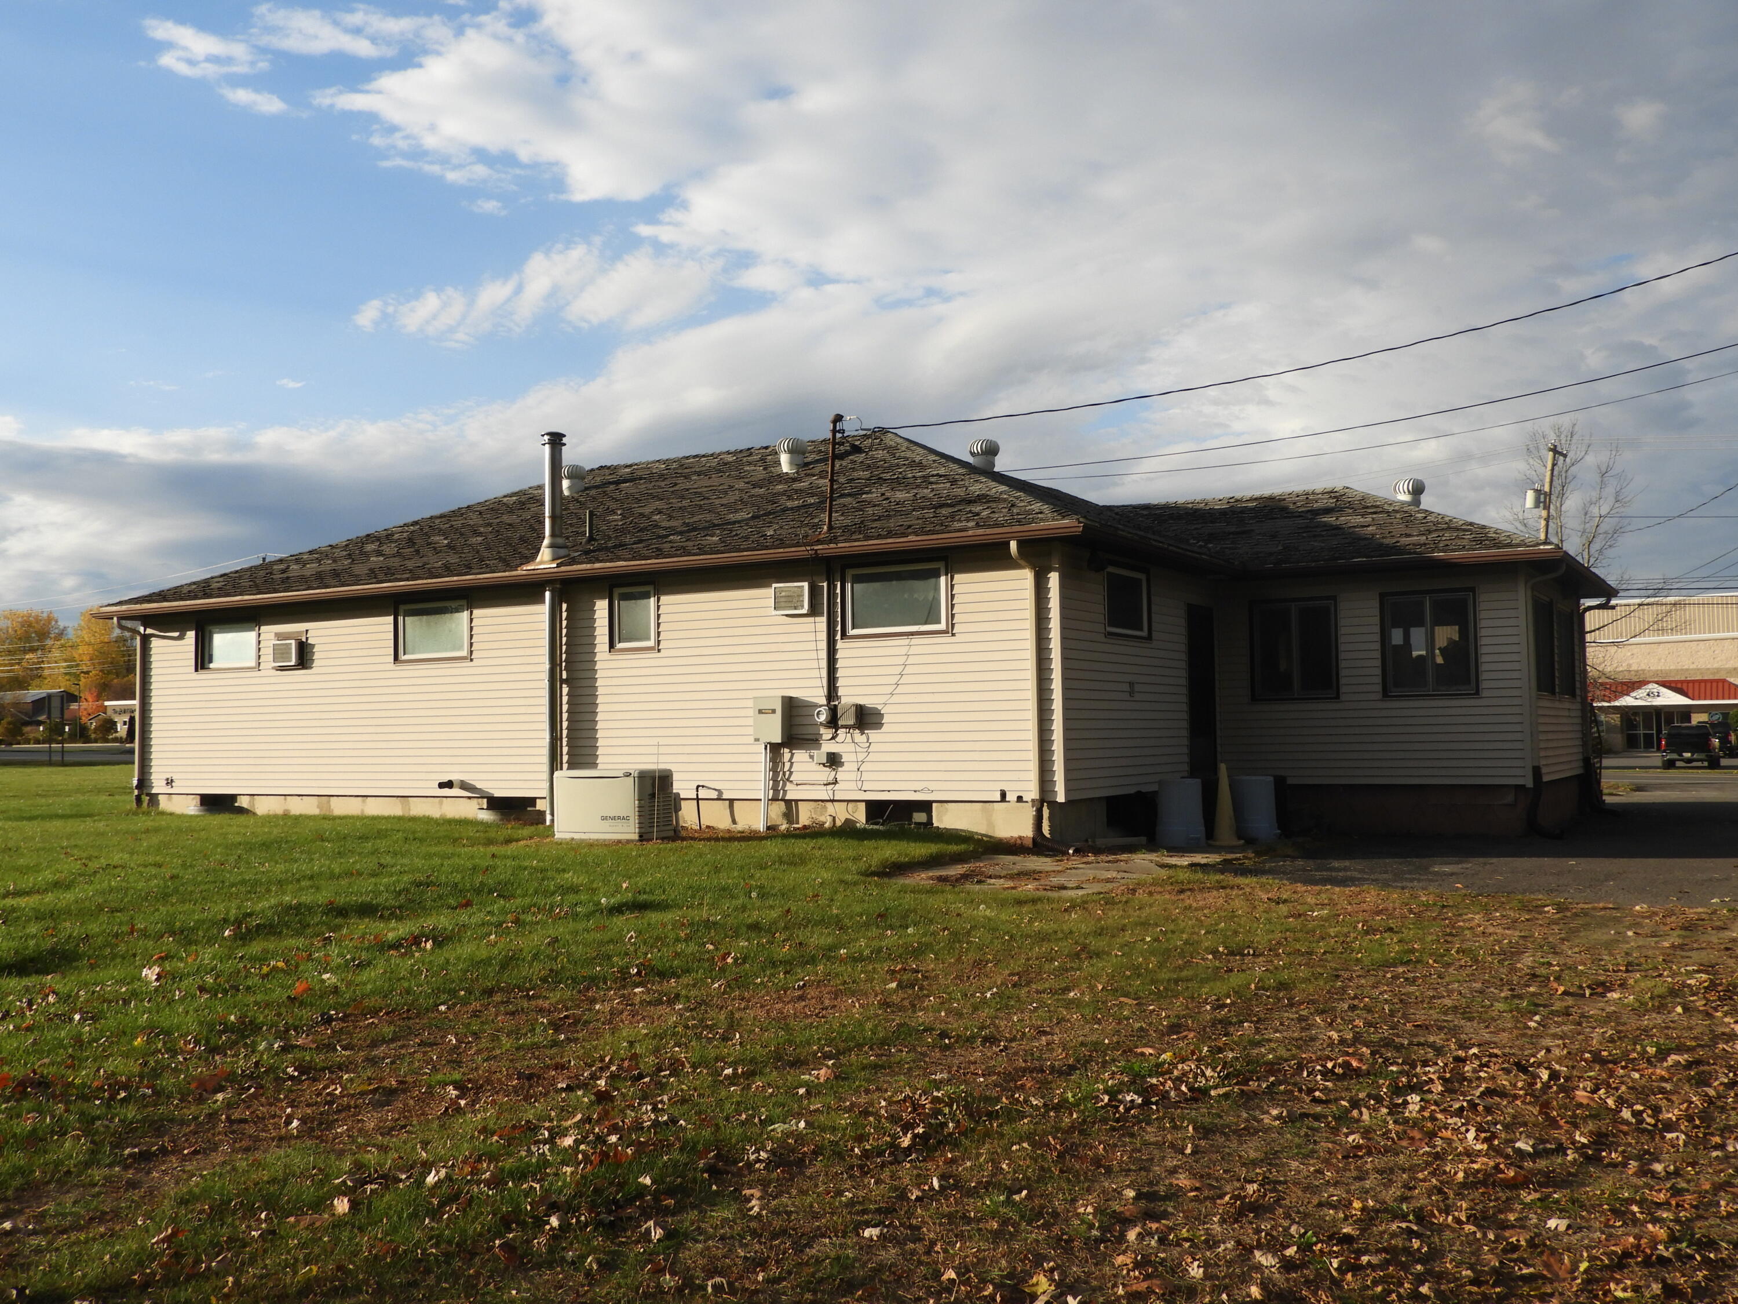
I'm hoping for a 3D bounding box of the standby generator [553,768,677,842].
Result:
[{"bbox_3d":[-2.894,1.742,17.137,1.220,0.760,0.640,-3,-4,30],"label":"standby generator"}]

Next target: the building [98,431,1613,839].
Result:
[{"bbox_3d":[-0.280,-0.371,22.224,19.400,5.550,10.700,-3,-4,30],"label":"building"}]

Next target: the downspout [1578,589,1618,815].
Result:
[{"bbox_3d":[10.562,0.721,21.812,0.450,3.200,0.400,-3,-4,30],"label":"downspout"}]

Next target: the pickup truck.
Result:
[{"bbox_3d":[36.643,4.194,67.154,2.030,1.920,5.800,-3,-4,32],"label":"pickup truck"}]

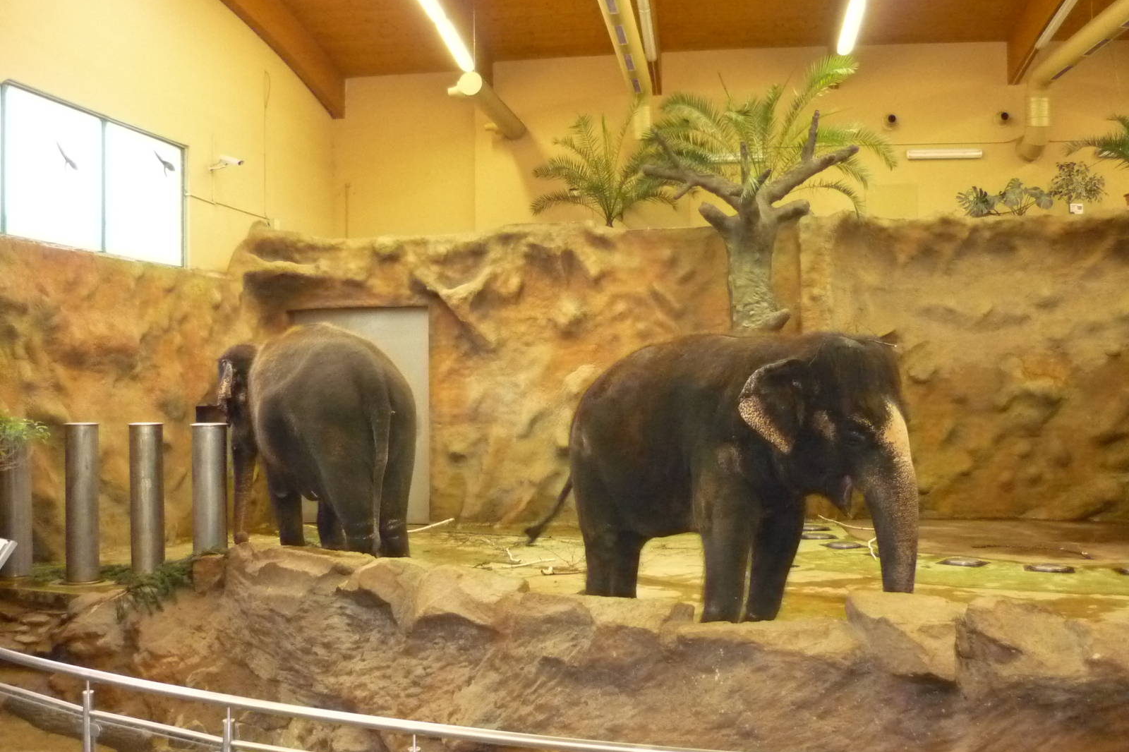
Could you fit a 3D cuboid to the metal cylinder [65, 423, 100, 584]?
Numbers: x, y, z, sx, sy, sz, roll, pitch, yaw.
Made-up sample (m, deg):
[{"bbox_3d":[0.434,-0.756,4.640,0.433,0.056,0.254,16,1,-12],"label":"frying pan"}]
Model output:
[{"bbox_3d":[-4.975,1.294,11.126,0.322,1.602,0.322,0,-1,0],"label":"metal cylinder"}]

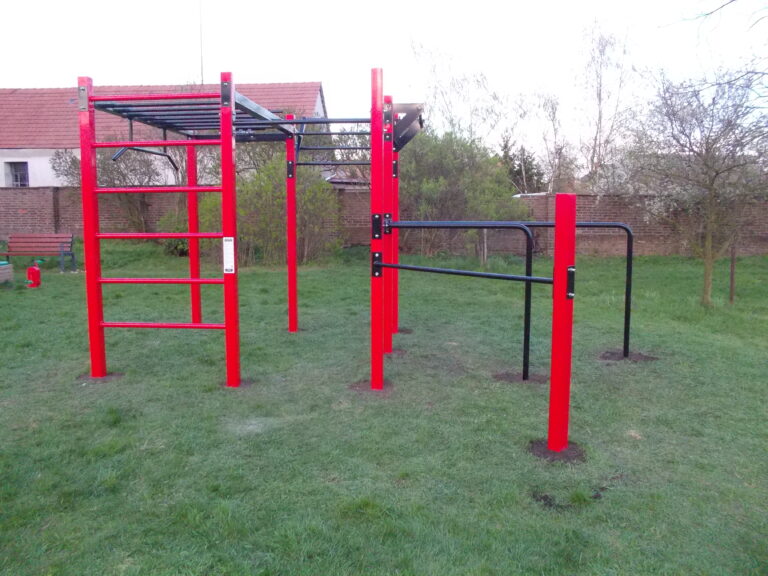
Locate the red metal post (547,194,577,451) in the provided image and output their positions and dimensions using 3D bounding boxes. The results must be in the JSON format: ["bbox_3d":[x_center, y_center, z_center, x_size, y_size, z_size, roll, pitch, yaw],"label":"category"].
[{"bbox_3d":[1.153,0.234,4.144,0.095,1.659,0.095,-5,8,-41],"label":"red metal post"}]

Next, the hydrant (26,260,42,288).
[{"bbox_3d":[-6.803,-0.267,12.495,0.260,0.528,0.250,-3,7,-28],"label":"hydrant"}]

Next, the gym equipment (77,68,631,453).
[{"bbox_3d":[-0.117,-0.563,6.285,5.337,2.778,4.295,1,6,5],"label":"gym equipment"}]

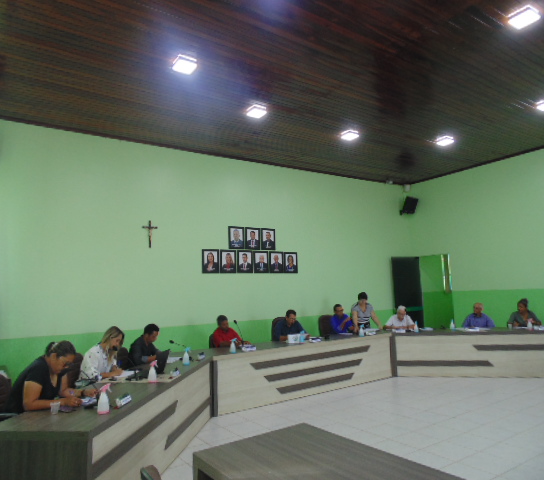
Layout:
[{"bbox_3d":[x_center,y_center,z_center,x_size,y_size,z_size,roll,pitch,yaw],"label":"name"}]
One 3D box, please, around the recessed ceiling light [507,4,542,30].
[{"bbox_3d":[2.740,-2.415,4.421,0.240,0.050,0.240,3,-9,-33],"label":"recessed ceiling light"}]

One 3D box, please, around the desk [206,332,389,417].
[{"bbox_3d":[0.480,2.024,6.549,3.600,0.750,0.720,3,-9,-33],"label":"desk"}]

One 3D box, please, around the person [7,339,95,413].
[{"bbox_3d":[-1.765,1.418,3.207,0.850,1.210,0.540,-3,-7,8],"label":"person"}]

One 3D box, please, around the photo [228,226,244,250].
[{"bbox_3d":[-0.708,-0.040,8.162,0.370,0.450,0.030,3,-9,-33],"label":"photo"}]

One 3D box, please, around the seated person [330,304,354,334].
[{"bbox_3d":[1.378,1.891,7.794,0.750,1.280,0.550,-10,-11,42],"label":"seated person"}]

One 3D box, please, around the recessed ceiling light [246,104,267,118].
[{"bbox_3d":[-0.230,-1.929,6.162,0.225,0.050,0.225,3,-9,-33],"label":"recessed ceiling light"}]

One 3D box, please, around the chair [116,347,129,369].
[{"bbox_3d":[-1.618,1.783,5.177,0.580,0.920,0.570,-3,-7,7],"label":"chair"}]

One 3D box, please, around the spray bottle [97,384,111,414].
[{"bbox_3d":[-1.204,1.137,2.913,0.095,0.195,0.080,-3,-7,8],"label":"spray bottle"}]

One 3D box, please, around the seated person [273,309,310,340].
[{"bbox_3d":[0.298,1.911,7.295,0.660,1.270,0.800,3,-9,-33],"label":"seated person"}]

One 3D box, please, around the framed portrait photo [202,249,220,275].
[{"bbox_3d":[-1.229,0.440,8.257,0.370,0.475,0.025,3,-9,-33],"label":"framed portrait photo"}]

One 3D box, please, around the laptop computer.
[{"bbox_3d":[-1.256,1.299,4.186,0.300,0.230,0.345,-3,-7,6],"label":"laptop computer"}]

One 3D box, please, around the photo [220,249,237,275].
[{"bbox_3d":[-0.897,0.457,8.473,0.370,0.475,0.025,3,-9,-33],"label":"photo"}]

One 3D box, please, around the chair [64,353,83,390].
[{"bbox_3d":[-1.899,1.711,4.277,0.640,1.060,0.620,-3,-7,7],"label":"chair"}]

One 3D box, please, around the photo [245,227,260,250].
[{"bbox_3d":[-0.391,-0.023,8.369,0.370,0.450,0.030,3,-9,-33],"label":"photo"}]

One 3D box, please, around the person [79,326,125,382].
[{"bbox_3d":[-1.629,1.491,3.995,0.700,1.200,0.480,-3,-7,7],"label":"person"}]

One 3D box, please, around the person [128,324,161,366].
[{"bbox_3d":[-1.515,1.604,4.766,0.760,1.200,0.530,-3,-7,8],"label":"person"}]

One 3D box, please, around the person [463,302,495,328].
[{"bbox_3d":[3.786,1.758,7.455,0.560,1.180,0.700,-3,-7,10],"label":"person"}]

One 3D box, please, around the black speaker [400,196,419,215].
[{"bbox_3d":[3.711,-0.930,10.896,0.255,0.385,0.225,1,12,-21],"label":"black speaker"}]

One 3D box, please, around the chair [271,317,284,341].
[{"bbox_3d":[0.288,1.964,7.328,0.600,1.100,0.620,3,-9,-33],"label":"chair"}]

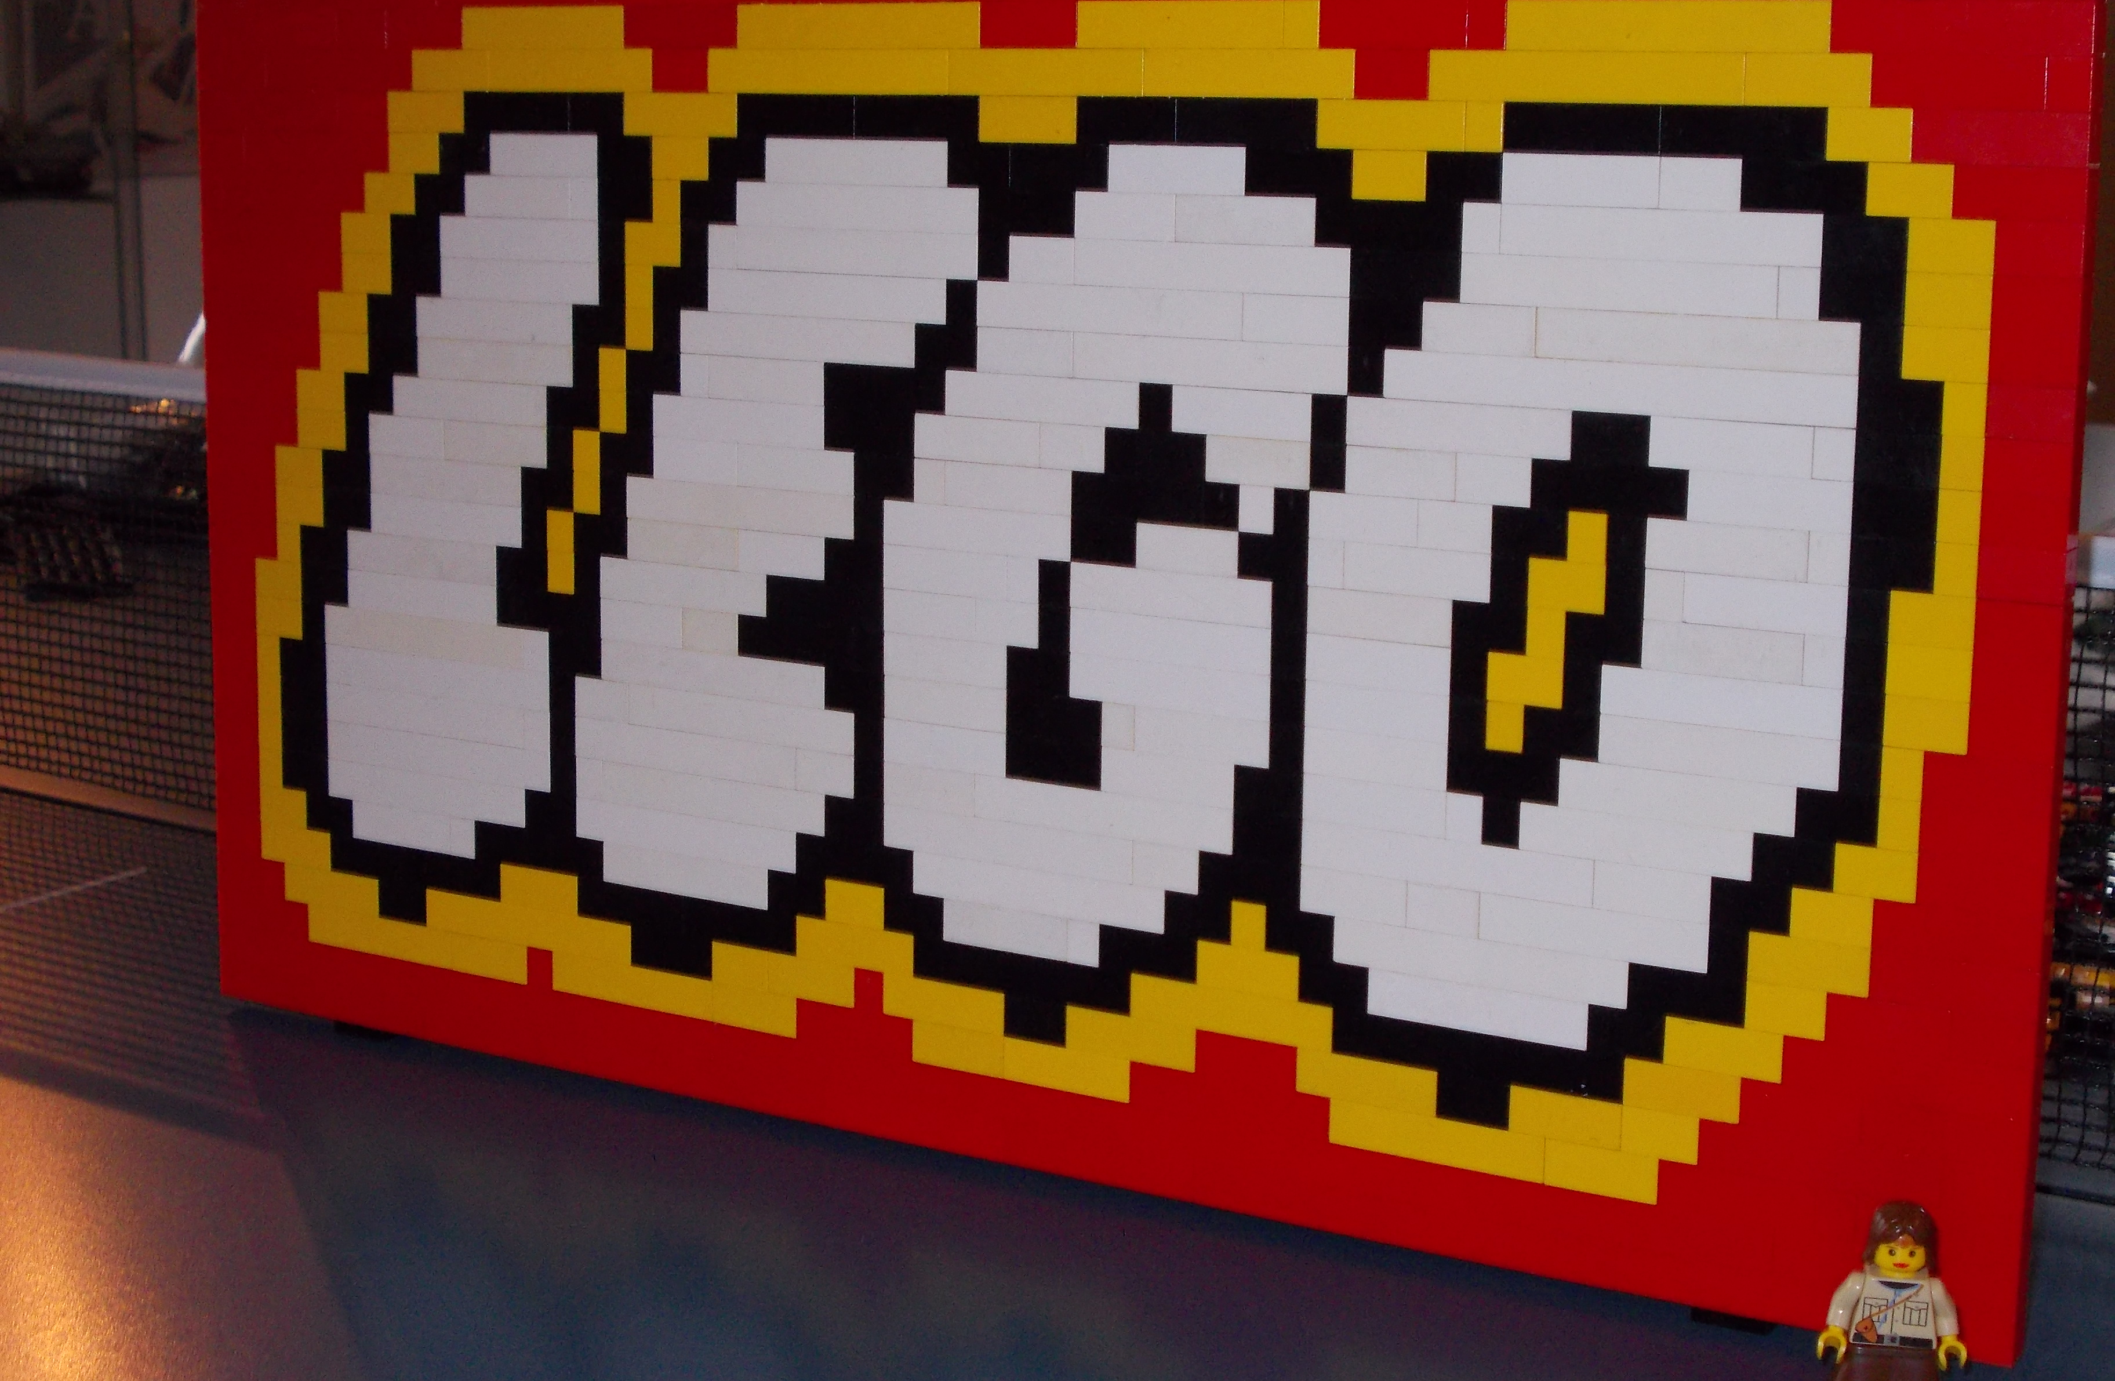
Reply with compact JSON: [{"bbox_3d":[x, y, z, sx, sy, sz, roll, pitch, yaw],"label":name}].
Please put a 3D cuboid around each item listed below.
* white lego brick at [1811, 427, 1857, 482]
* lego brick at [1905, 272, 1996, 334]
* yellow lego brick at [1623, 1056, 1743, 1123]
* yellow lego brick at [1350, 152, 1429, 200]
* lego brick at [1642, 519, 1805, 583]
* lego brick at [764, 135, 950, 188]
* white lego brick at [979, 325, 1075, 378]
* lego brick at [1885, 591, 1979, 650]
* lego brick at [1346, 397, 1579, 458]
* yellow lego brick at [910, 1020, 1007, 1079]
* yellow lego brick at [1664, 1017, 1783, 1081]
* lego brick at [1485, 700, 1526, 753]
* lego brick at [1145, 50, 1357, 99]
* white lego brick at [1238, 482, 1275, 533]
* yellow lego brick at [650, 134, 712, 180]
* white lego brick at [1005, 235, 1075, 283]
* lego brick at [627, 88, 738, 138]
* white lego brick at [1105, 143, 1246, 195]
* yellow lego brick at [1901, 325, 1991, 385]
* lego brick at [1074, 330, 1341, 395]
[{"bbox_3d":[0.143,-0.044,0.569,0.008,0.010,0.008,7,12,31],"label":"white lego brick"},{"bbox_3d":[0.160,-0.070,0.556,0.016,0.010,0.008,7,12,31],"label":"lego brick"},{"bbox_3d":[0.122,0.077,0.603,0.024,0.010,0.008,7,12,31],"label":"yellow lego brick"},{"bbox_3d":[0.067,-0.101,0.612,0.016,0.010,0.008,7,12,31],"label":"yellow lego brick"},{"bbox_3d":[0.127,-0.027,0.586,0.032,0.010,0.008,7,13,31],"label":"lego brick"},{"bbox_3d":[-0.041,-0.115,0.675,0.048,0.010,0.008,7,13,31],"label":"lego brick"},{"bbox_3d":[-0.005,-0.072,0.659,0.024,0.010,0.008,7,12,31],"label":"white lego brick"},{"bbox_3d":[0.160,-0.013,0.565,0.016,0.010,0.008,7,12,31],"label":"lego brick"},{"bbox_3d":[0.080,-0.052,0.609,0.048,0.010,0.008,7,12,31],"label":"lego brick"},{"bbox_3d":[-0.019,0.079,0.698,0.024,0.010,0.008,7,13,31],"label":"yellow lego brick"},{"bbox_3d":[0.129,0.068,0.598,0.024,0.010,0.008,7,12,31],"label":"yellow lego brick"},{"bbox_3d":[0.089,0.006,0.612,0.008,0.010,0.008,7,12,31],"label":"lego brick"},{"bbox_3d":[0.040,-0.122,0.621,0.048,0.010,0.008,7,12,31],"label":"lego brick"},{"bbox_3d":[0.043,-0.037,0.634,0.008,0.010,0.008,7,12,31],"label":"white lego brick"},{"bbox_3d":[-0.082,-0.119,0.699,0.016,0.010,0.008,7,12,31],"label":"yellow lego brick"},{"bbox_3d":[-0.001,-0.090,0.656,0.016,0.010,0.008,7,12,31],"label":"white lego brick"},{"bbox_3d":[-0.082,-0.129,0.698,0.032,0.010,0.008,7,13,31],"label":"lego brick"},{"bbox_3d":[0.026,-0.106,0.634,0.032,0.010,0.008,7,13,31],"label":"white lego brick"},{"bbox_3d":[0.160,-0.060,0.558,0.016,0.010,0.008,7,13,31],"label":"yellow lego brick"},{"bbox_3d":[0.033,-0.067,0.639,0.064,0.010,0.008,7,12,31],"label":"lego brick"}]

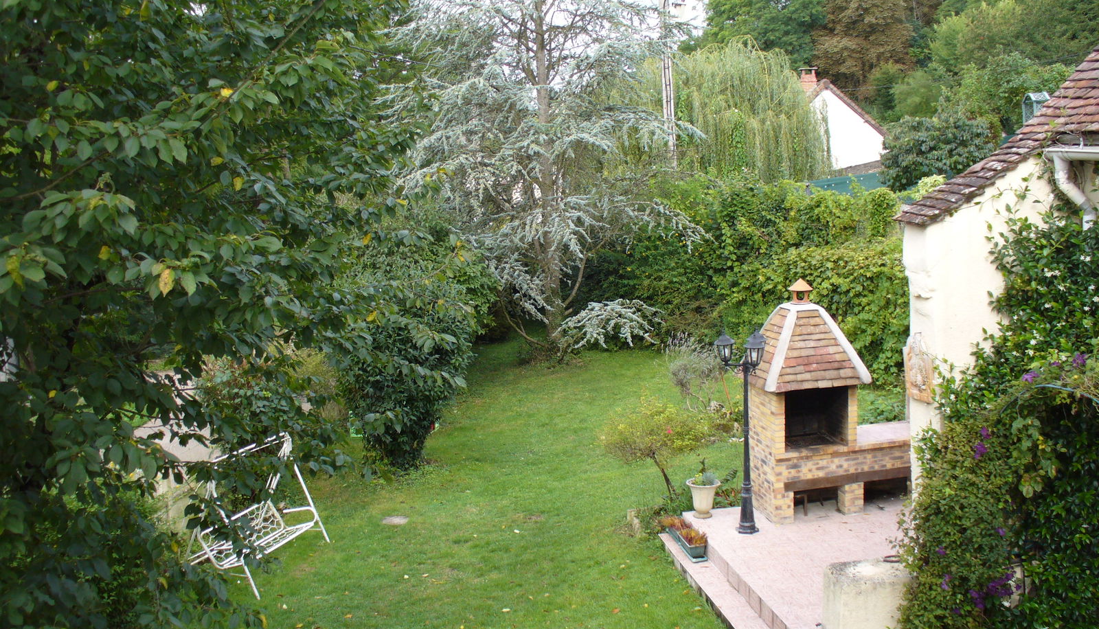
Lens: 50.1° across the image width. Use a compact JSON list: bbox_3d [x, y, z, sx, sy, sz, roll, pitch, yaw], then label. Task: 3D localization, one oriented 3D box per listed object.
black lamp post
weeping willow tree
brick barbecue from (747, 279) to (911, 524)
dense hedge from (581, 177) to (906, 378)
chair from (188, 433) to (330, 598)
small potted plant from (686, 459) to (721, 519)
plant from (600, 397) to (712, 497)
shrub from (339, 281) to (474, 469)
[{"bbox_3d":[2.121,1.303,13.001,0.590,2.310,0.620,-5,11,-11],"label":"black lamp post"},{"bbox_3d":[6.096,-5.881,40.000,6.900,6.638,6.500,-2,11,0],"label":"weeping willow tree"},{"bbox_3d":[3.384,0.905,13.677,2.200,2.730,0.920,-5,11,-11],"label":"brick barbecue"},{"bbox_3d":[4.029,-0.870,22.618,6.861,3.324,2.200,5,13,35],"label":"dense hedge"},{"bbox_3d":[-3.433,2.207,13.510,1.120,1.460,1.720,1,11,17],"label":"chair"},{"bbox_3d":[1.775,2.018,13.658,0.400,0.690,0.400,-2,11,0],"label":"small potted plant"},{"bbox_3d":[1.358,1.692,14.984,1.413,1.250,1.250,-2,11,0],"label":"plant"},{"bbox_3d":[-2.127,0.788,17.415,2.013,2.677,1.900,-2,11,0],"label":"shrub"}]

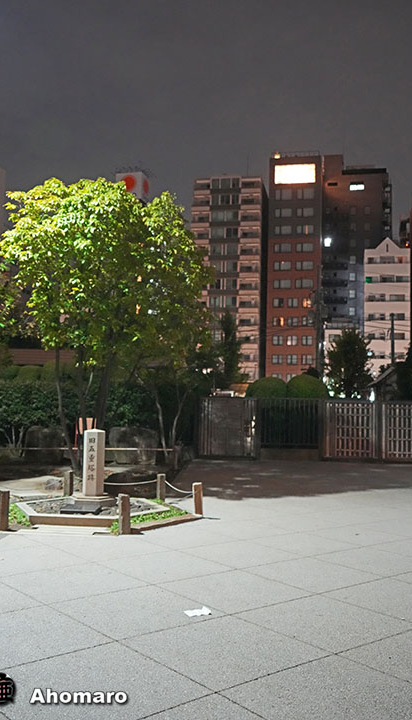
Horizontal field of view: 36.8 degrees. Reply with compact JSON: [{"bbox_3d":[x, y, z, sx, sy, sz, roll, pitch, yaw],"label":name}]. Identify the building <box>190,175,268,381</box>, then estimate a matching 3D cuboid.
[{"bbox_3d":[4.404,-9.683,109.658,12.000,41.500,13.000,0,-5,10],"label":"building"}]

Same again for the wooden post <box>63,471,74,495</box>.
[{"bbox_3d":[-2.380,2.157,10.748,0.130,0.490,0.130,1,-5,5],"label":"wooden post"}]

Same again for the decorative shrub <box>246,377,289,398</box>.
[{"bbox_3d":[2.412,1.838,24.437,1.680,2.300,1.680,1,-5,0],"label":"decorative shrub"}]

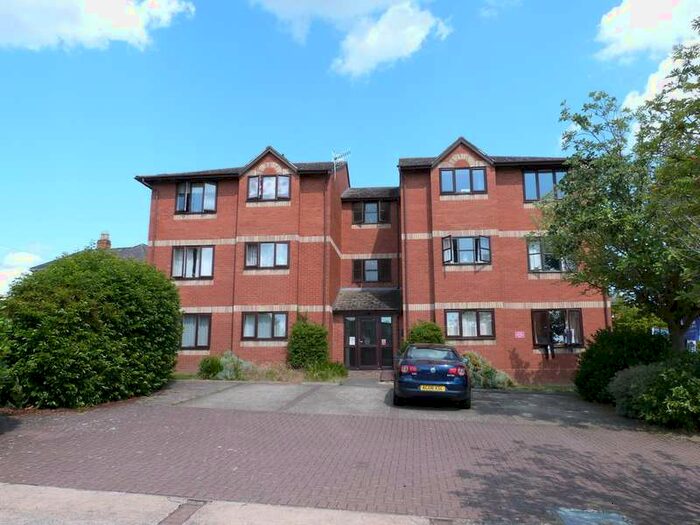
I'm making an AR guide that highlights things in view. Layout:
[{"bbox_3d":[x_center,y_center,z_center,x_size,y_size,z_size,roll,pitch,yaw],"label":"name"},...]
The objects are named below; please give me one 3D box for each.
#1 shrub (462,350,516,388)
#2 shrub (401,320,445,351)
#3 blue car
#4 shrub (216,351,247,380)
[{"bbox_3d":[4.407,3.457,16.169,1.700,1.090,1.200,-1,-11,7],"label":"shrub"},{"bbox_3d":[2.438,3.035,17.084,1.450,2.090,1.300,-1,-11,7],"label":"shrub"},{"bbox_3d":[2.140,2.880,13.226,1.810,1.440,4.400,1,-9,8],"label":"blue car"},{"bbox_3d":[-4.009,3.464,17.104,1.000,0.960,0.900,-1,-11,7],"label":"shrub"}]

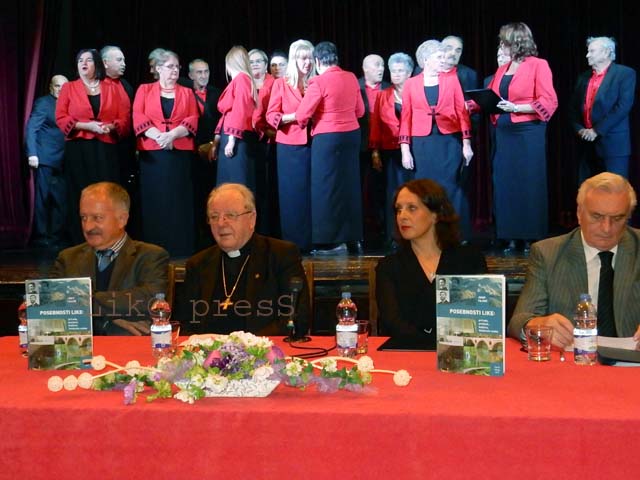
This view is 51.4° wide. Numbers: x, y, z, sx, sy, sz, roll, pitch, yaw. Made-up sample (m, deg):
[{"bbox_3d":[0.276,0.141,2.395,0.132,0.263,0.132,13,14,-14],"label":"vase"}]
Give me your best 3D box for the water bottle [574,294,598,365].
[{"bbox_3d":[0.749,0.251,1.870,0.066,0.203,0.066,-1,1,0],"label":"water bottle"}]

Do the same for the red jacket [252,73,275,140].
[{"bbox_3d":[-0.501,-1.123,5.600,0.500,0.550,0.300,-1,1,-6],"label":"red jacket"}]

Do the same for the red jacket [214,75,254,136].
[{"bbox_3d":[-0.689,-1.071,5.300,0.330,0.530,0.480,-1,1,-9],"label":"red jacket"}]

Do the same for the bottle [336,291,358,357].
[{"bbox_3d":[0.084,0.260,2.040,0.066,0.203,0.066,-1,1,0],"label":"bottle"}]

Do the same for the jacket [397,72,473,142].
[{"bbox_3d":[0.894,-1.035,5.200,0.550,0.540,0.300,-1,1,6],"label":"jacket"}]

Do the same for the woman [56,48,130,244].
[{"bbox_3d":[-1.846,-0.733,5.469,0.580,1.642,0.370,-1,3,-19],"label":"woman"}]

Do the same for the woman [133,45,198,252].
[{"bbox_3d":[-1.226,-0.698,5.280,0.530,1.640,0.360,-1,1,-9],"label":"woman"}]

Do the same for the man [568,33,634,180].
[{"bbox_3d":[2.272,-0.773,5.417,0.360,1.726,0.530,-2,4,-34],"label":"man"}]

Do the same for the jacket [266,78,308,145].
[{"bbox_3d":[-0.240,-1.018,5.234,0.460,0.560,0.320,-3,4,-43],"label":"jacket"}]

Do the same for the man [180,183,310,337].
[{"bbox_3d":[-0.286,0.457,2.457,0.560,1.330,0.760,0,3,5],"label":"man"}]

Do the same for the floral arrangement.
[{"bbox_3d":[-0.223,0.302,1.680,0.890,0.145,0.320,-1,1,2],"label":"floral arrangement"}]

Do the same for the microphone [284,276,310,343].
[{"bbox_3d":[-0.085,0.256,2.467,0.105,0.240,0.140,-1,3,-12],"label":"microphone"}]

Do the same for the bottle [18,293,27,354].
[{"bbox_3d":[-1.001,0.295,2.289,0.067,0.213,0.067,0,3,0],"label":"bottle"}]

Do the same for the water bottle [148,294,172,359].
[{"bbox_3d":[-0.515,0.282,2.168,0.067,0.213,0.067,0,3,0],"label":"water bottle"}]

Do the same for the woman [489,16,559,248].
[{"bbox_3d":[1.508,-0.771,4.980,0.500,1.710,0.420,0,2,38],"label":"woman"}]

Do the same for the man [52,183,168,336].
[{"bbox_3d":[-0.797,0.451,2.507,0.530,1.340,0.750,0,3,-6],"label":"man"}]

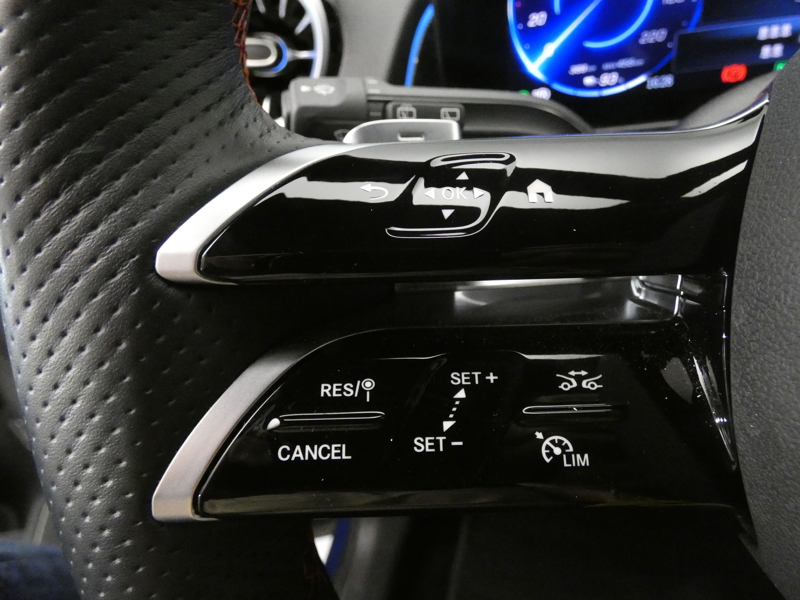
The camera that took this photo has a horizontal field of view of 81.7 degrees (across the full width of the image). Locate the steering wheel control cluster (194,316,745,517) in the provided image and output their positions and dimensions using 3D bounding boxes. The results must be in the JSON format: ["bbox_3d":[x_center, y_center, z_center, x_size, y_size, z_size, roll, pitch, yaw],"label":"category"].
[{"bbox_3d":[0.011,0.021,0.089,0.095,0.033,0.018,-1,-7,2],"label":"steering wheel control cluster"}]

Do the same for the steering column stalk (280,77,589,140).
[{"bbox_3d":[0.011,-0.062,0.165,0.102,0.026,0.027,1,-7,3],"label":"steering column stalk"}]

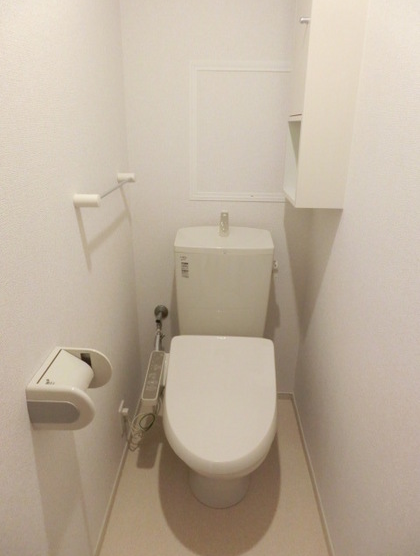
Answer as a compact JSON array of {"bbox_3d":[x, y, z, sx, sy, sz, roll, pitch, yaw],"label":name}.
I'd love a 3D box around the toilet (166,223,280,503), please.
[{"bbox_3d":[0.043,0.355,1.432,0.384,0.885,0.805,1,21,2],"label":"toilet"}]

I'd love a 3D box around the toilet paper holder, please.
[{"bbox_3d":[-0.300,0.243,0.865,0.132,0.108,0.150,1,21,2],"label":"toilet paper holder"}]

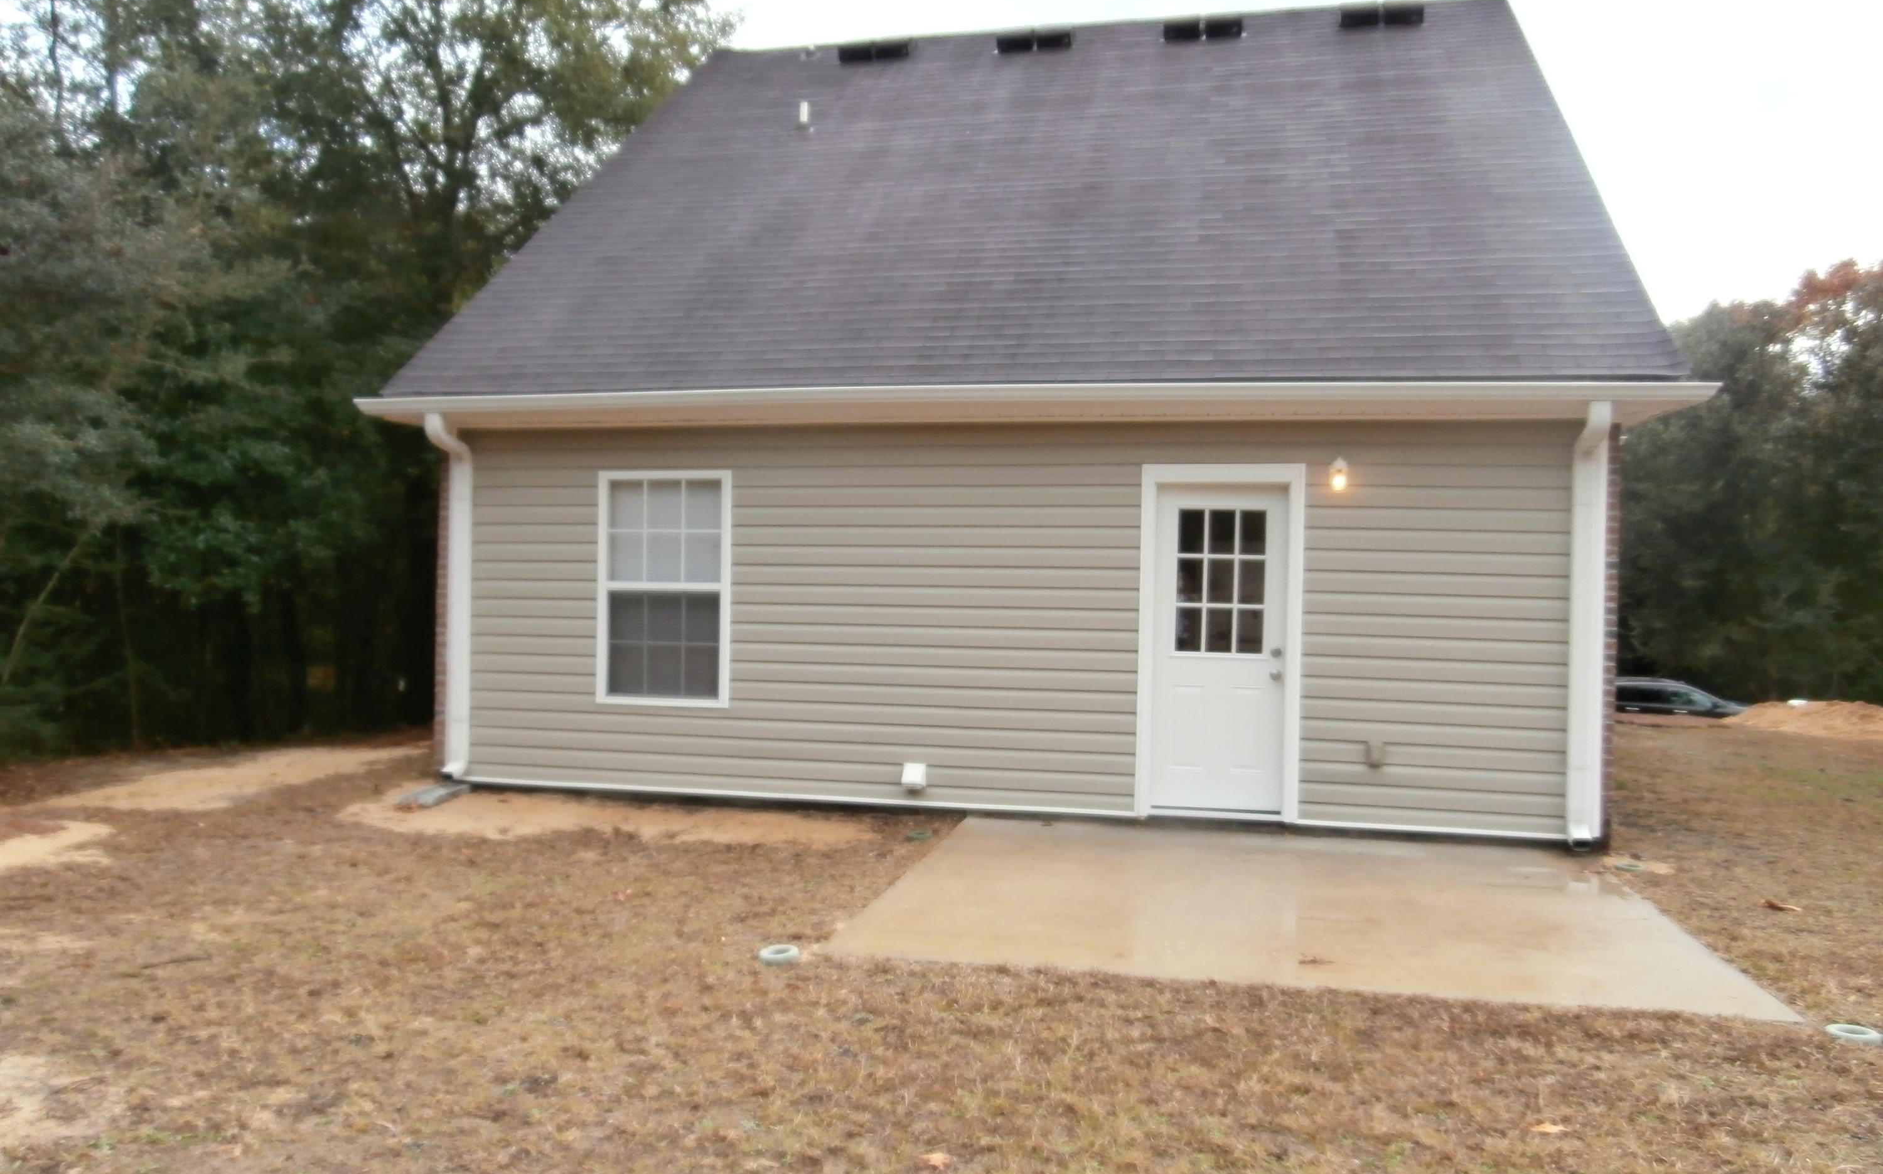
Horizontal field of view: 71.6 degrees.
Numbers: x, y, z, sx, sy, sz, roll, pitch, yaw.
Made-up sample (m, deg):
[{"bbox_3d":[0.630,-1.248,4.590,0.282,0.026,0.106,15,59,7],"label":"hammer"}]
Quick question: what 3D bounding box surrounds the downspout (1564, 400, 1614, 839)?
[{"bbox_3d":[3.637,0.236,7.333,0.106,2.505,0.353,1,1,12],"label":"downspout"}]

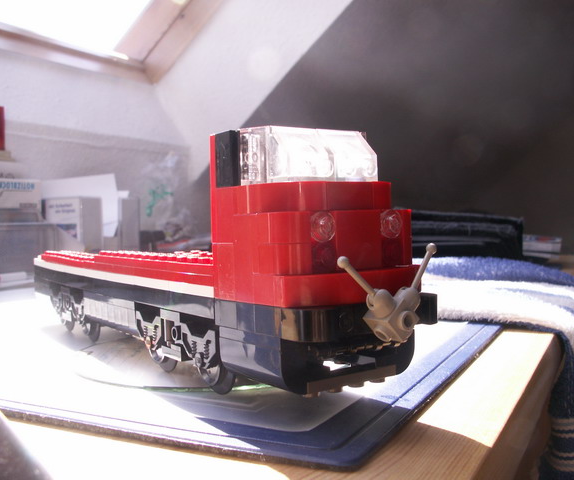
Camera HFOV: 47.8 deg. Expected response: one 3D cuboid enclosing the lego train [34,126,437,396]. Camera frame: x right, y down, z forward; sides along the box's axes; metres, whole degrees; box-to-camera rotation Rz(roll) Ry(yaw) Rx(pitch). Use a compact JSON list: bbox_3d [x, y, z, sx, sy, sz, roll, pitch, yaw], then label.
[{"bbox_3d":[-0.050,0.008,0.275,0.049,0.079,0.279,-2,1,-35],"label":"lego train"}]

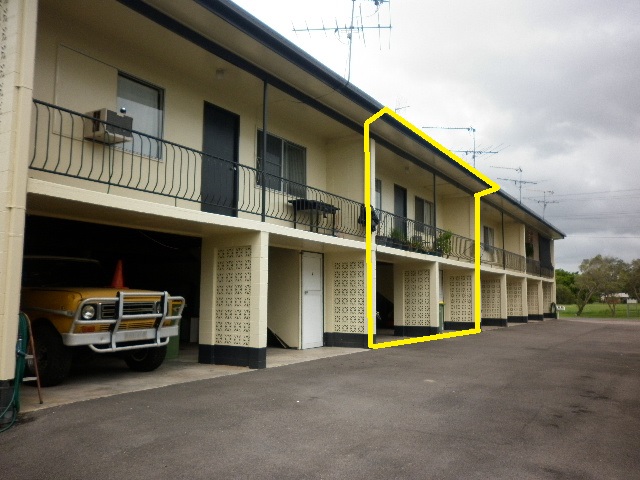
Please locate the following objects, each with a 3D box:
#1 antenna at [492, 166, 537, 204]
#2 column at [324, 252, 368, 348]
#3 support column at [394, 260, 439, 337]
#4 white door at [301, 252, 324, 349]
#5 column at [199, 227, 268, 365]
[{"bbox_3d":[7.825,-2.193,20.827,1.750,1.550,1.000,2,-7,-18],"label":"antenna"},{"bbox_3d":[0.674,1.363,11.791,1.282,2.132,0.190,-4,-8,33],"label":"column"},{"bbox_3d":[2.813,1.741,15.063,1.282,2.132,0.190,-4,-8,33],"label":"support column"},{"bbox_3d":[-0.165,1.358,11.738,0.060,2.137,0.868,-4,-8,33],"label":"white door"},{"bbox_3d":[-1.438,0.993,8.592,1.315,2.132,0.190,-4,-8,33],"label":"column"}]

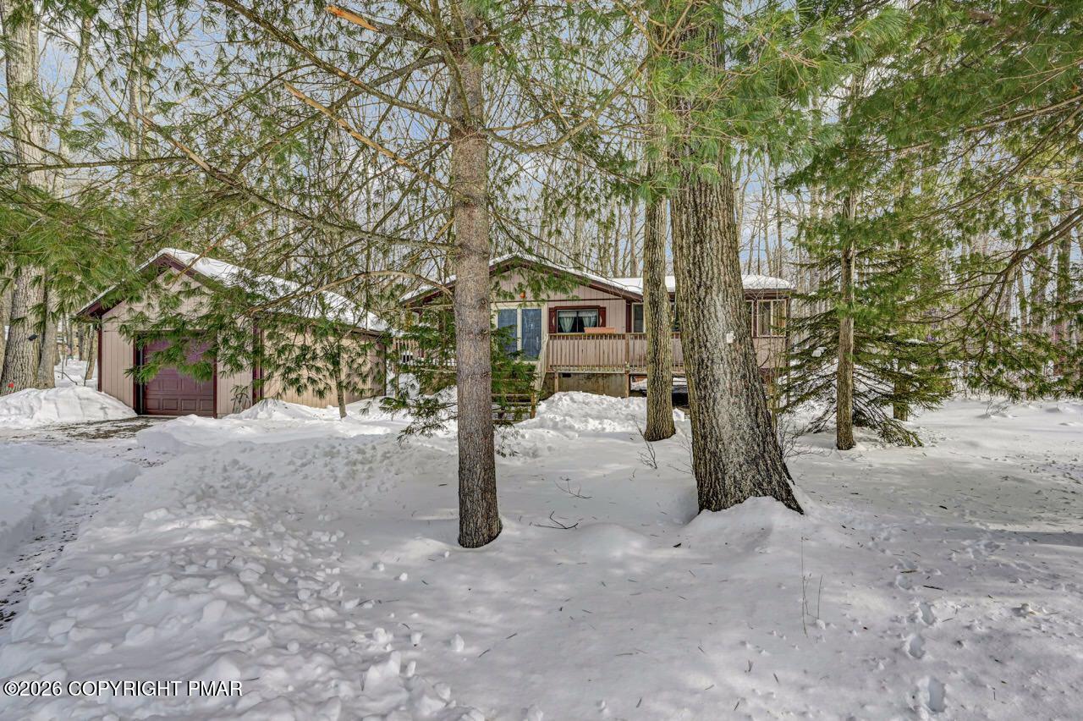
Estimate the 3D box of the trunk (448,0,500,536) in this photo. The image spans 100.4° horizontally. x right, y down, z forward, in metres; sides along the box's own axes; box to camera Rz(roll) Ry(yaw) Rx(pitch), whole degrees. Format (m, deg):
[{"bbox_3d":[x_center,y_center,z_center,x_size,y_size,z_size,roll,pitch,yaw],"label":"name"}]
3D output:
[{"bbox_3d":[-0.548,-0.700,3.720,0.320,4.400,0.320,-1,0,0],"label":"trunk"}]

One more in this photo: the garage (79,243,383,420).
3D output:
[{"bbox_3d":[-8.777,-0.678,14.413,5.497,4.240,6.447,0,0,11],"label":"garage"}]

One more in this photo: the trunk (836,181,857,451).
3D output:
[{"bbox_3d":[4.910,-0.685,7.250,0.270,4.200,0.270,1,0,0],"label":"trunk"}]

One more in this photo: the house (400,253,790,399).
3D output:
[{"bbox_3d":[2.064,-1.090,18.394,12.497,4.820,9.100,0,0,11],"label":"house"}]

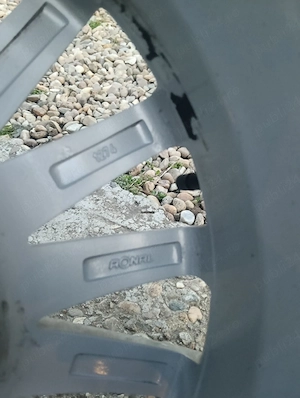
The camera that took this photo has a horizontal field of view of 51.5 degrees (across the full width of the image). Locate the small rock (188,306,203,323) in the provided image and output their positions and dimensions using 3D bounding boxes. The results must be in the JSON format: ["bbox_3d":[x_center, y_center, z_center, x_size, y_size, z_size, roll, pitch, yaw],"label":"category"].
[{"bbox_3d":[0.067,0.169,0.456,0.020,0.014,0.024,0,45,0],"label":"small rock"}]

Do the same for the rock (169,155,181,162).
[{"bbox_3d":[0.057,-0.094,0.719,0.027,0.016,0.020,0,45,0],"label":"rock"}]

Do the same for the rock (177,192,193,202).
[{"bbox_3d":[0.070,-0.003,0.628,0.031,0.017,0.022,0,45,0],"label":"rock"}]

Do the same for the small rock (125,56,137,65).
[{"bbox_3d":[-0.053,-0.380,0.856,0.030,0.015,0.032,0,53,0],"label":"small rock"}]

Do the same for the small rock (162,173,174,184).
[{"bbox_3d":[0.036,-0.039,0.600,0.023,0.014,0.023,0,53,0],"label":"small rock"}]

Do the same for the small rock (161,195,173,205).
[{"bbox_3d":[0.030,0.003,0.526,0.022,0.013,0.016,-24,56,-18],"label":"small rock"}]

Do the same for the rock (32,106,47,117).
[{"bbox_3d":[-0.256,-0.203,0.723,0.033,0.017,0.031,0,53,0],"label":"rock"}]

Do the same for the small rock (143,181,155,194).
[{"bbox_3d":[-0.001,-0.021,0.586,0.021,0.013,0.025,0,53,0],"label":"small rock"}]

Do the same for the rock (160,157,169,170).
[{"bbox_3d":[0.028,-0.065,0.579,0.016,0.016,0.028,23,55,17],"label":"rock"}]

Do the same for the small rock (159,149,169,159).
[{"bbox_3d":[0.031,-0.107,0.732,0.025,0.020,0.027,0,45,0],"label":"small rock"}]

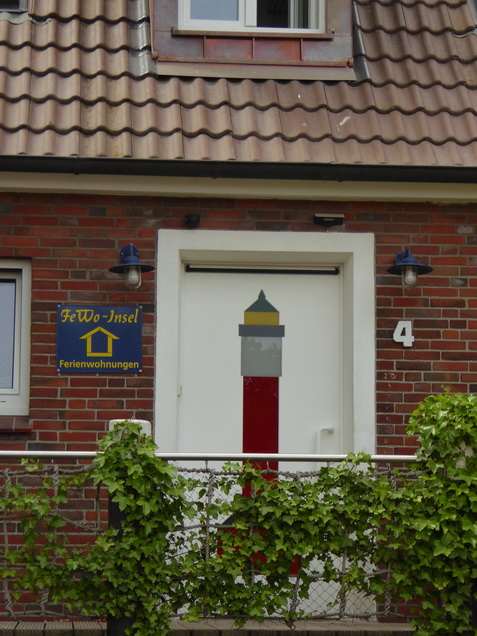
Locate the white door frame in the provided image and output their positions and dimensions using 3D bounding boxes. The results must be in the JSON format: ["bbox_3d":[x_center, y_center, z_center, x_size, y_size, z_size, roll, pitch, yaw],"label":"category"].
[{"bbox_3d":[0.155,0.632,11.528,1.300,2.300,0.200,1,-8,-7],"label":"white door frame"}]

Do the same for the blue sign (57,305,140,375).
[{"bbox_3d":[-0.808,0.125,11.377,0.495,0.395,0.020,1,-8,-7],"label":"blue sign"}]

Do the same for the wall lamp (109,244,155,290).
[{"bbox_3d":[-0.618,-0.304,11.322,0.265,0.270,0.310,1,-8,-7],"label":"wall lamp"}]

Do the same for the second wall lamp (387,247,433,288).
[{"bbox_3d":[1.012,-0.292,11.537,0.265,0.270,0.310,1,-8,-7],"label":"second wall lamp"}]

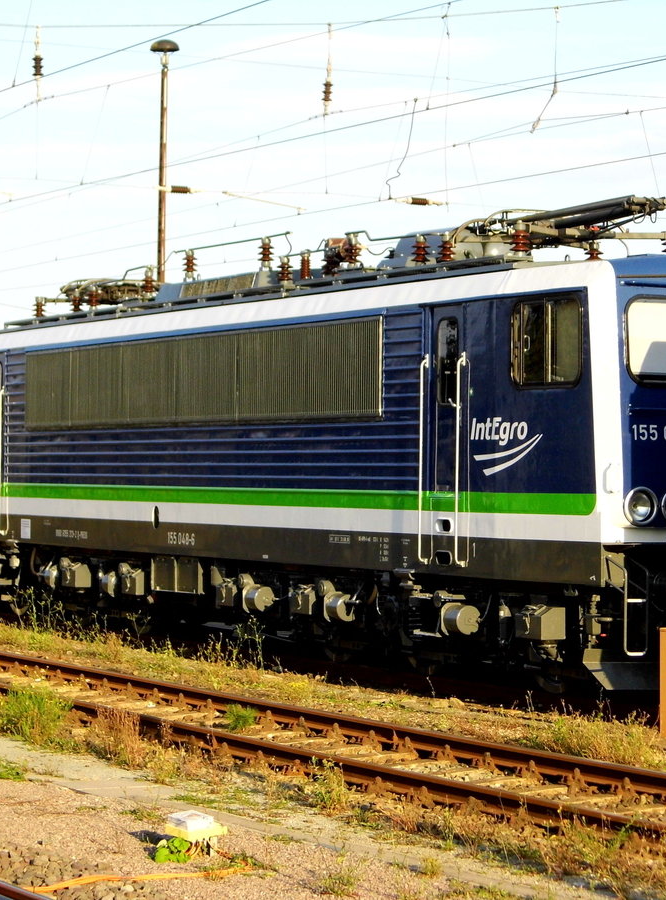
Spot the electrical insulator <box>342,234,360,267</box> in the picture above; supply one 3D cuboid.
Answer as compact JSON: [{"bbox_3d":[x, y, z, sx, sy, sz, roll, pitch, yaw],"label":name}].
[{"bbox_3d":[0.205,-2.144,30.255,0.195,0.350,0.195,0,0,0],"label":"electrical insulator"}]

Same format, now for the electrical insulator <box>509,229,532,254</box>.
[{"bbox_3d":[1.782,-1.974,26.682,0.205,0.235,0.205,0,0,0],"label":"electrical insulator"}]

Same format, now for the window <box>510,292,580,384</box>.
[{"bbox_3d":[1.906,-0.954,25.033,0.060,0.816,1.149,0,0,-28],"label":"window"}]

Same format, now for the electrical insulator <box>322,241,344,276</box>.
[{"bbox_3d":[-0.013,-2.088,30.700,0.210,0.380,0.210,0,0,-26],"label":"electrical insulator"}]

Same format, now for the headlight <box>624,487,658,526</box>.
[{"bbox_3d":[2.652,0.484,24.167,0.330,0.330,0.100,0,0,-26],"label":"headlight"}]

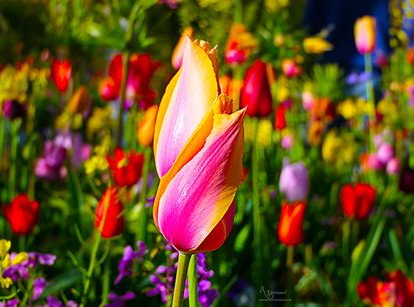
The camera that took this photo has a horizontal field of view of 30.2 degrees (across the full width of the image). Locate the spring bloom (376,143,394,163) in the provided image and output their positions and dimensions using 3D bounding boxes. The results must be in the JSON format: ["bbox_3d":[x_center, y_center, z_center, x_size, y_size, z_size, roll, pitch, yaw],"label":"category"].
[{"bbox_3d":[0.405,0.000,1.750,0.040,0.049,0.040,0,8,0],"label":"spring bloom"}]

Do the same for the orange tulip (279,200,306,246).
[{"bbox_3d":[0.121,0.100,1.100,0.038,0.065,0.038,5,8,0],"label":"orange tulip"}]

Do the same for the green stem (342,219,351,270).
[{"bbox_3d":[0.200,0.131,1.100,0.010,0.073,0.010,0,10,0],"label":"green stem"}]

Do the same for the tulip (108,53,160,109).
[{"bbox_3d":[-0.110,-0.109,1.150,0.078,0.083,0.070,0,8,0],"label":"tulip"}]

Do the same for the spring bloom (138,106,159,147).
[{"bbox_3d":[-0.093,-0.044,1.220,0.033,0.064,0.033,8,10,0],"label":"spring bloom"}]

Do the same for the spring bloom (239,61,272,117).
[{"bbox_3d":[0.070,-0.091,1.080,0.047,0.080,0.047,0,8,0],"label":"spring bloom"}]

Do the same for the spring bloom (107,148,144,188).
[{"bbox_3d":[-0.115,0.021,1.080,0.049,0.054,0.049,0,10,0],"label":"spring bloom"}]

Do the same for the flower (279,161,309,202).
[{"bbox_3d":[0.129,0.042,1.130,0.043,0.058,0.043,0,10,0],"label":"flower"}]

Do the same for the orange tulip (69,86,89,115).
[{"bbox_3d":[-0.258,-0.107,1.550,0.034,0.053,0.034,12,10,0],"label":"orange tulip"}]

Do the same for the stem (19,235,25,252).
[{"bbox_3d":[-0.269,0.131,1.120,0.008,0.026,0.008,0,8,0],"label":"stem"}]

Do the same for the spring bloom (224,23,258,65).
[{"bbox_3d":[0.068,-0.222,1.550,0.065,0.083,0.065,0,10,0],"label":"spring bloom"}]

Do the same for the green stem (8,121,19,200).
[{"bbox_3d":[-0.366,0.013,1.450,0.016,0.150,0.015,0,8,0],"label":"green stem"}]

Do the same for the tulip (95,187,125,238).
[{"bbox_3d":[-0.126,0.077,1.000,0.038,0.065,0.038,5,10,0],"label":"tulip"}]

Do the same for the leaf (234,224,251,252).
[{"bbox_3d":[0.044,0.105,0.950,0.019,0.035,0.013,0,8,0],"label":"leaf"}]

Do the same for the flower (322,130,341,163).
[{"bbox_3d":[0.252,-0.014,1.550,0.041,0.064,0.041,0,8,0],"label":"flower"}]

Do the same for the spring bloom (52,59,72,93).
[{"bbox_3d":[-0.284,-0.153,1.500,0.039,0.064,0.039,0,8,0],"label":"spring bloom"}]

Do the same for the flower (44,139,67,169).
[{"bbox_3d":[-0.316,0.002,1.600,0.048,0.057,0.048,0,8,0],"label":"flower"}]

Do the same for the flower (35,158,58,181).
[{"bbox_3d":[-0.314,0.031,1.500,0.043,0.042,0.043,0,10,0],"label":"flower"}]

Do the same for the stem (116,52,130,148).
[{"bbox_3d":[-0.149,-0.093,1.350,0.011,0.171,0.011,4,8,0],"label":"stem"}]

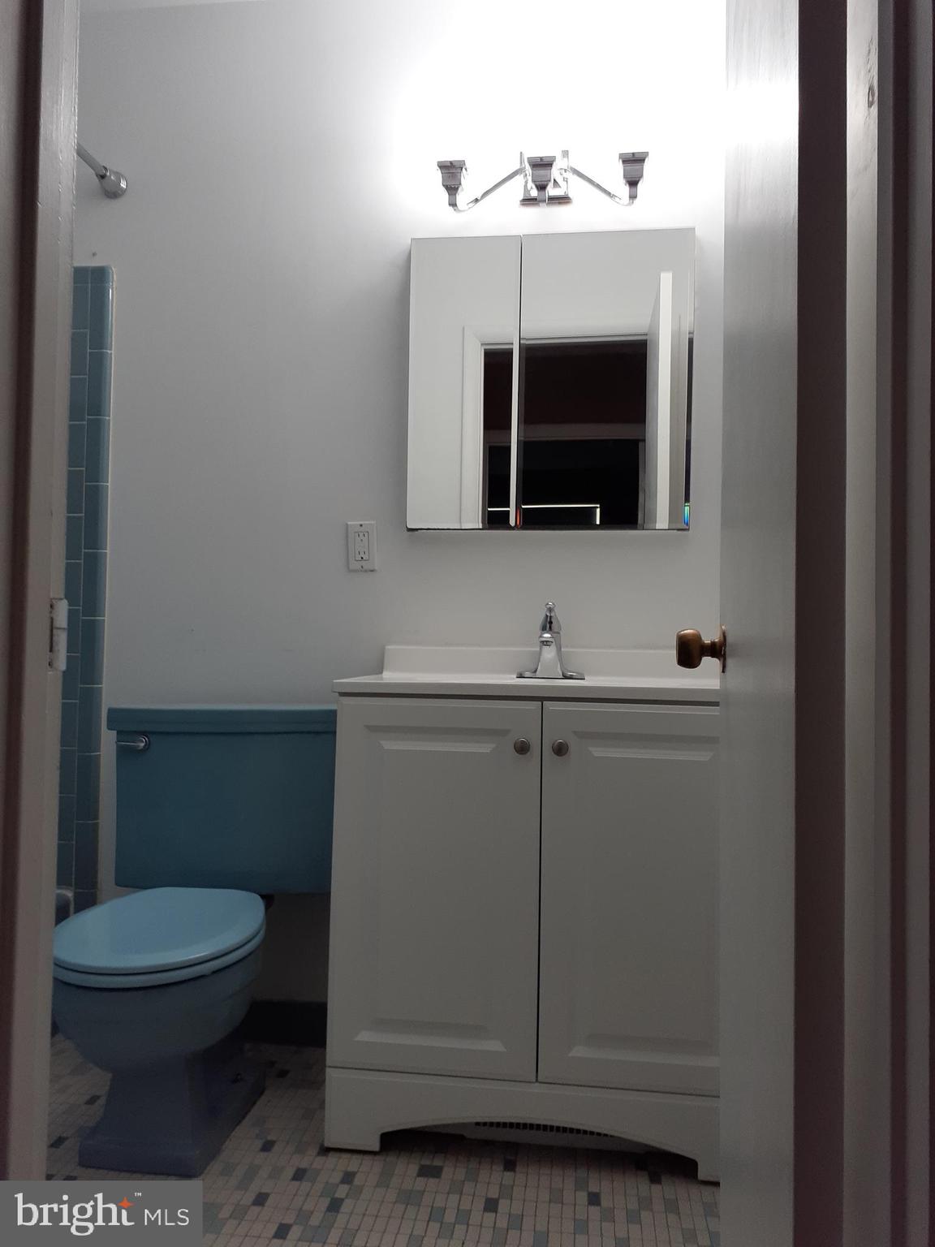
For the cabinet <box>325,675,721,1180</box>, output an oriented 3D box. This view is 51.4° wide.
[{"bbox_3d":[0.160,0.555,1.983,0.775,0.858,0.447,1,-2,8],"label":"cabinet"}]

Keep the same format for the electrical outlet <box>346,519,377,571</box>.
[{"bbox_3d":[-0.248,-0.181,2.291,0.070,0.114,0.008,1,-2,8],"label":"electrical outlet"}]

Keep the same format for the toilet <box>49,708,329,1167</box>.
[{"bbox_3d":[-0.542,0.576,1.906,0.556,0.786,0.753,1,-2,8],"label":"toilet"}]

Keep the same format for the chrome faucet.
[{"bbox_3d":[0.179,0.037,2.087,0.148,0.167,0.155,1,-2,8],"label":"chrome faucet"}]

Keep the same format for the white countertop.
[{"bbox_3d":[0.168,0.097,1.996,0.781,0.092,0.463,1,-2,8],"label":"white countertop"}]

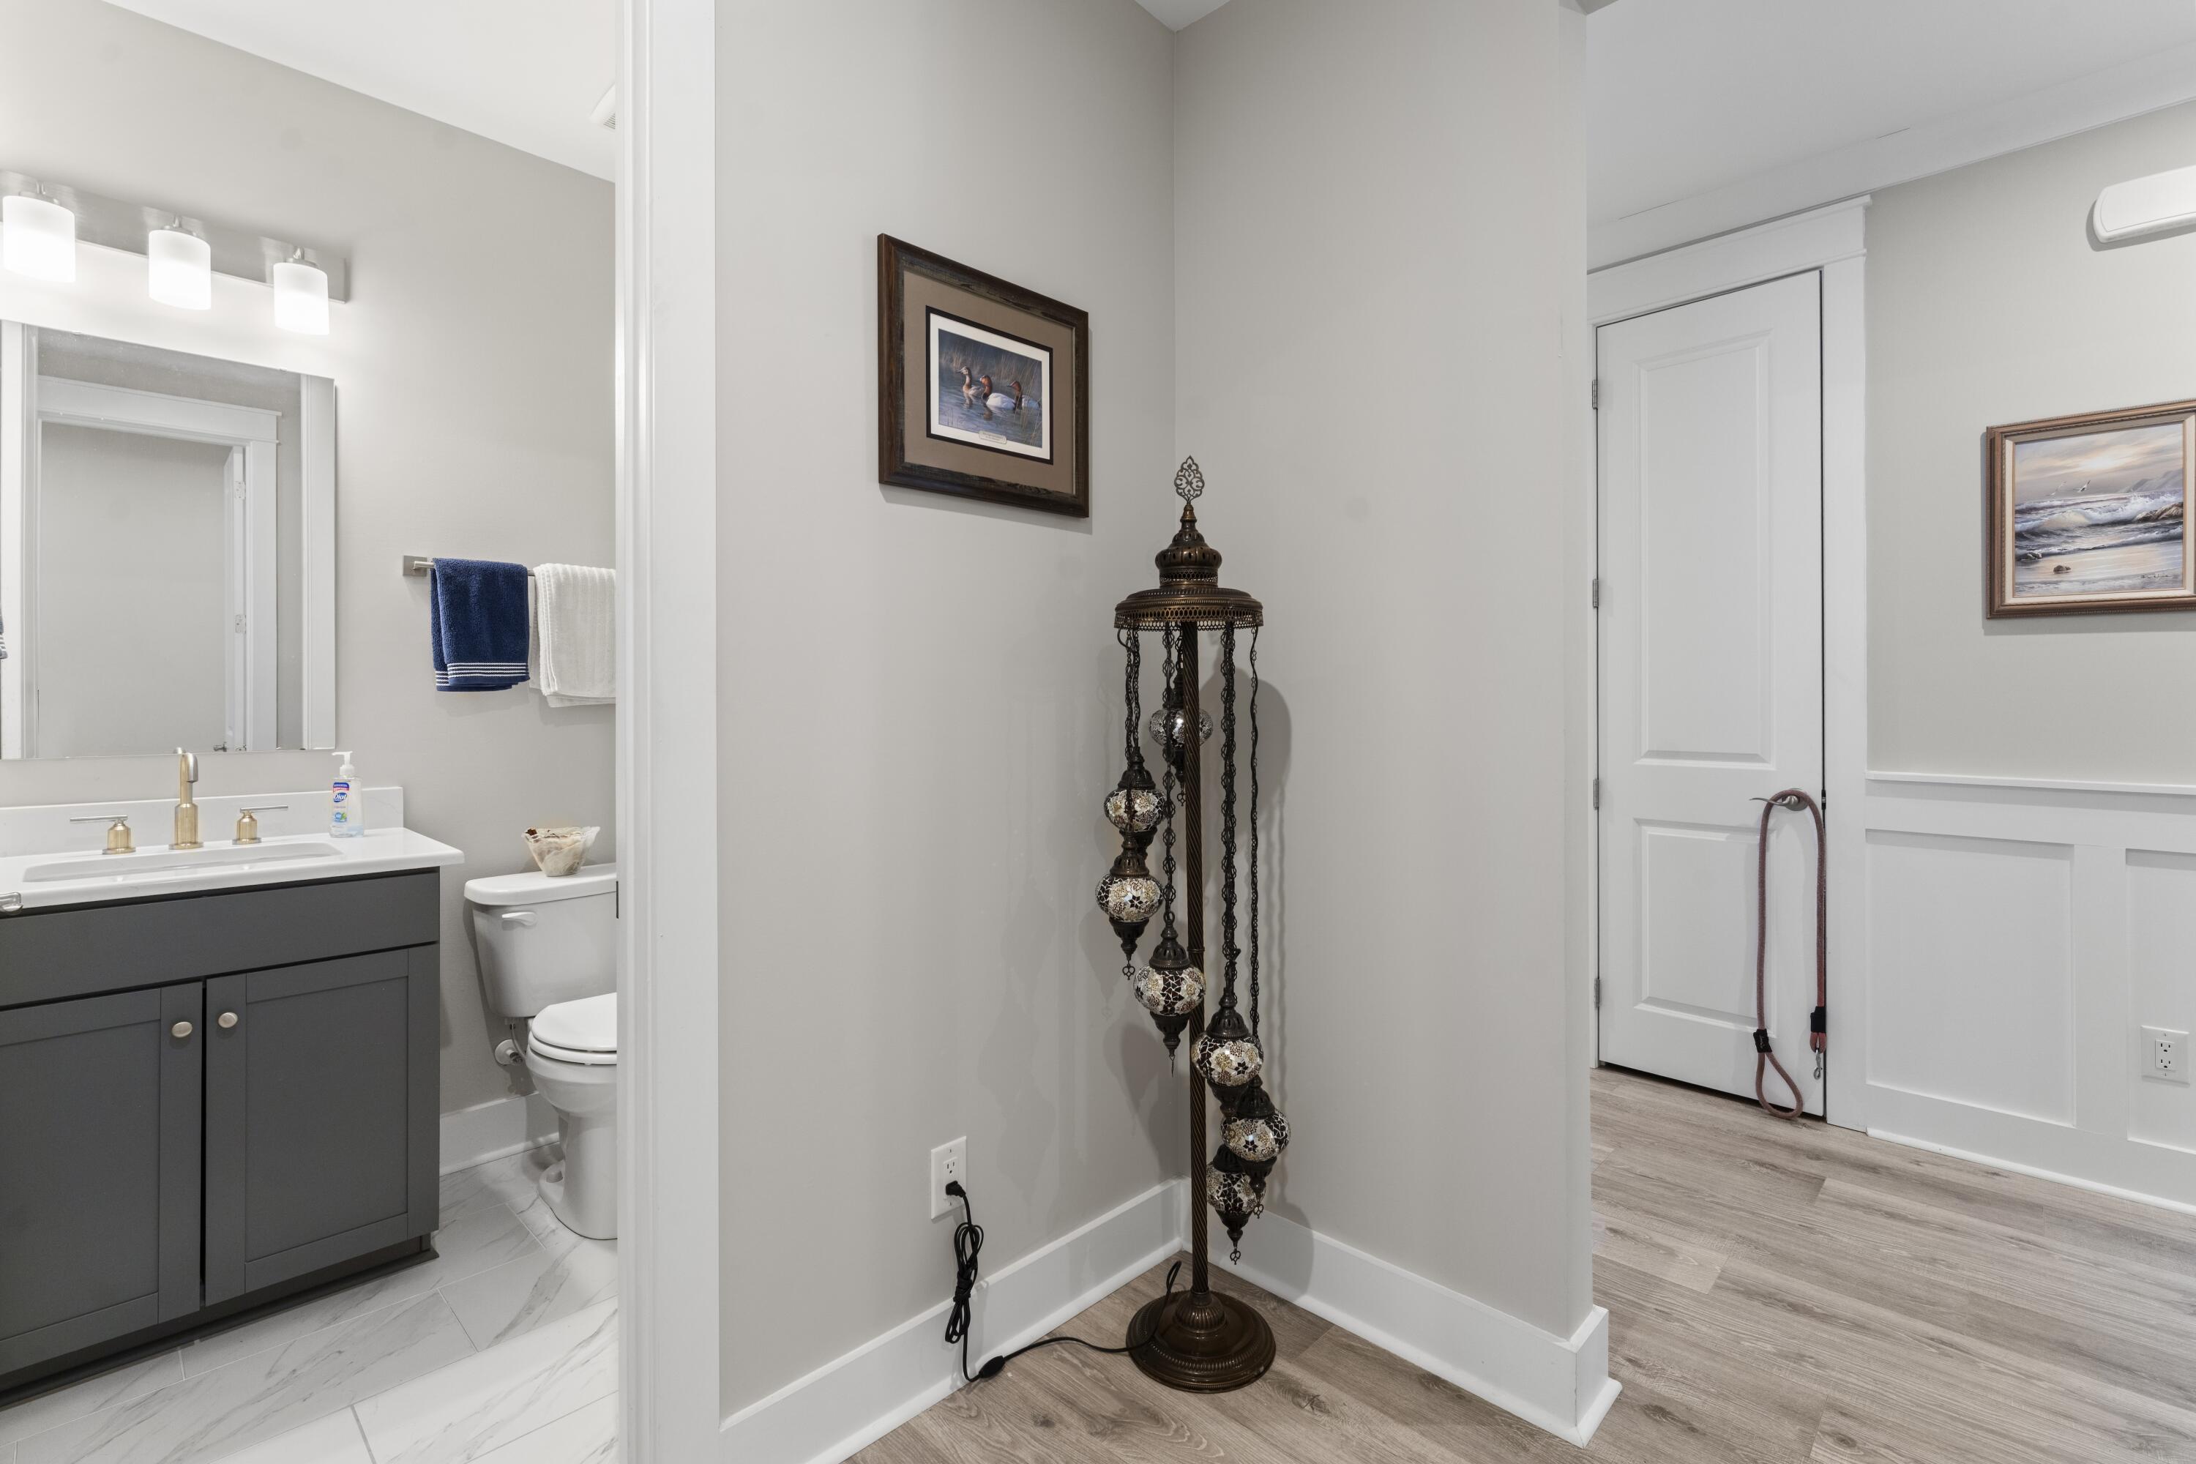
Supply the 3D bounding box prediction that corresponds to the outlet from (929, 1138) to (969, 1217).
[{"bbox_3d":[-0.265,0.798,1.635,0.078,0.122,0.014,-1,1,-45],"label":"outlet"}]

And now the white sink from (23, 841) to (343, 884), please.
[{"bbox_3d":[-1.859,0.326,1.888,0.455,0.130,0.290,-1,1,-44],"label":"white sink"}]

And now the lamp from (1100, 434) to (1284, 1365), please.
[{"bbox_3d":[0.180,0.320,1.725,0.345,1.670,0.345,0,1,0],"label":"lamp"}]

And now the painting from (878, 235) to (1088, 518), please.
[{"bbox_3d":[-0.195,-0.650,1.740,0.485,0.415,0.025,-1,1,-44],"label":"painting"}]

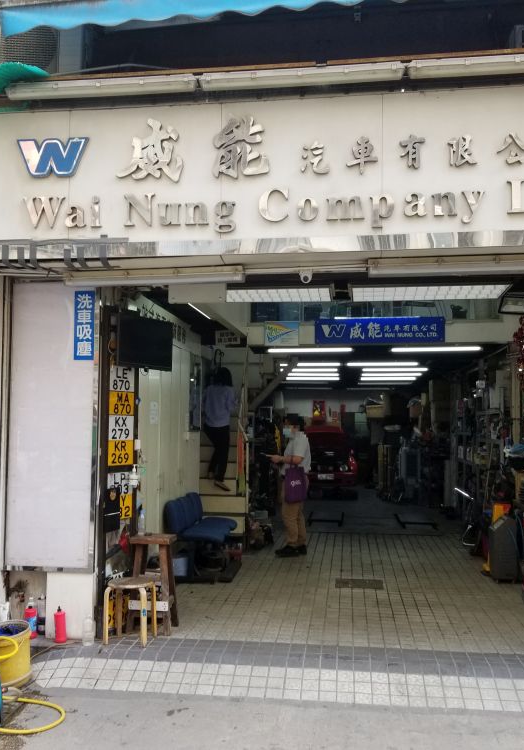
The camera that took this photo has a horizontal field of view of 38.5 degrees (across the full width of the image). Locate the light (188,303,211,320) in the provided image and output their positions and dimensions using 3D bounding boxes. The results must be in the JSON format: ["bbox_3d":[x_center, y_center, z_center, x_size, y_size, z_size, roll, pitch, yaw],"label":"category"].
[{"bbox_3d":[-0.640,-0.665,7.814,0.040,0.040,1.200,0,-3,8],"label":"light"}]

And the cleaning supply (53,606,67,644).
[{"bbox_3d":[-1.426,1.761,5.318,0.082,0.250,0.082,0,-3,8],"label":"cleaning supply"}]

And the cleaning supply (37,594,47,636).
[{"bbox_3d":[-1.607,1.747,5.490,0.085,0.295,0.085,0,-3,8],"label":"cleaning supply"}]

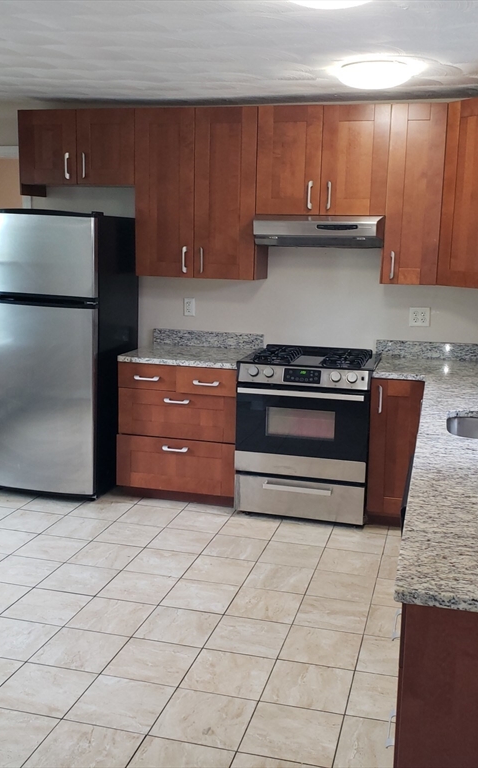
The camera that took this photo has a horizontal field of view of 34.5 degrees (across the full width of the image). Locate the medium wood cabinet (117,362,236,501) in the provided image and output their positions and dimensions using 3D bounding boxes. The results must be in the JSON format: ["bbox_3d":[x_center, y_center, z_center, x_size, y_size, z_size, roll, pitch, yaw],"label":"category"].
[{"bbox_3d":[-0.304,0.270,4.955,0.763,0.883,0.622,4,11,14],"label":"medium wood cabinet"}]

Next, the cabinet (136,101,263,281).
[{"bbox_3d":[-0.224,-1.173,4.805,0.762,0.997,0.348,4,11,14],"label":"cabinet"}]

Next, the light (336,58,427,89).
[{"bbox_3d":[0.656,-1.469,3.690,0.360,0.100,0.360,4,11,14],"label":"light"}]

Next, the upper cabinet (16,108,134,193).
[{"bbox_3d":[-0.965,-1.469,4.943,0.776,0.502,0.348,4,11,14],"label":"upper cabinet"}]

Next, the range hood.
[{"bbox_3d":[0.490,-0.913,4.585,0.756,0.175,0.505,4,11,14],"label":"range hood"}]

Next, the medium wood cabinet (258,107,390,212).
[{"bbox_3d":[0.510,-1.306,4.550,0.757,0.610,0.335,4,11,14],"label":"medium wood cabinet"}]

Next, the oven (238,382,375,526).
[{"bbox_3d":[0.424,0.343,4.651,0.760,0.800,0.670,4,11,14],"label":"oven"}]

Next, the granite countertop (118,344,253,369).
[{"bbox_3d":[-0.290,-0.164,4.760,0.765,0.038,0.640,4,11,14],"label":"granite countertop"}]

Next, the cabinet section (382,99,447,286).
[{"bbox_3d":[1.031,-1.087,4.494,0.305,0.994,0.348,4,11,14],"label":"cabinet section"}]

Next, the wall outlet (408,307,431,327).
[{"bbox_3d":[1.122,-0.413,4.774,0.122,0.116,0.012,4,11,14],"label":"wall outlet"}]

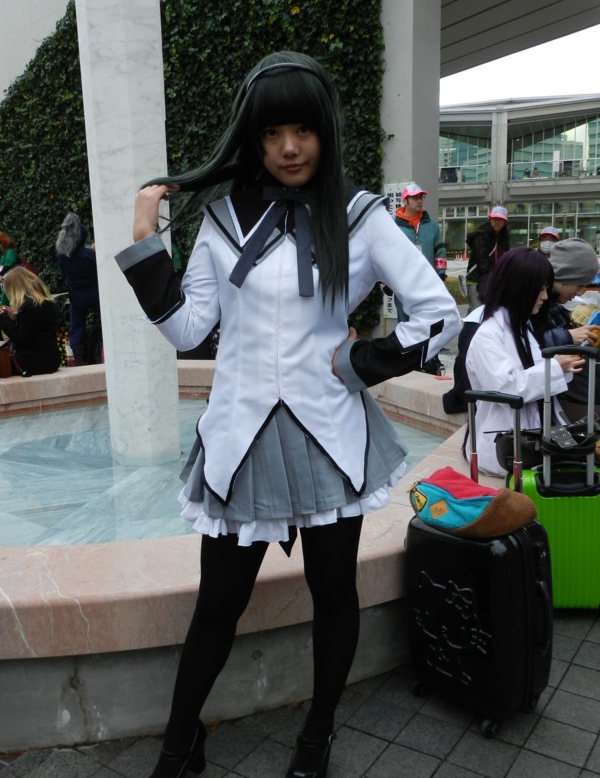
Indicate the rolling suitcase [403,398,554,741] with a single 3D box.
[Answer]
[{"bbox_3d":[0.489,0.465,2.026,0.225,0.890,0.335,-10,14,-36],"label":"rolling suitcase"}]

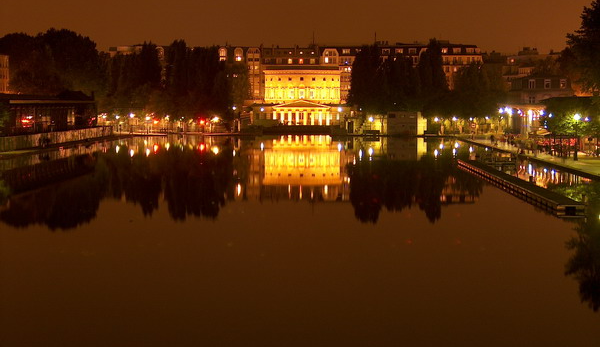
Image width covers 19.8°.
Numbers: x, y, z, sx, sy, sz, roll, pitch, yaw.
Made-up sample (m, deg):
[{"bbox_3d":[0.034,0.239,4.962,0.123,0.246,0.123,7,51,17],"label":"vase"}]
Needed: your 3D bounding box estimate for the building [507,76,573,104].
[{"bbox_3d":[49.808,-13.347,350.944,9.860,12.830,14.000,0,2,1],"label":"building"}]

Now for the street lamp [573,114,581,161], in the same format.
[{"bbox_3d":[35.769,-4.626,221.679,0.600,6.100,0.600,0,2,1],"label":"street lamp"}]

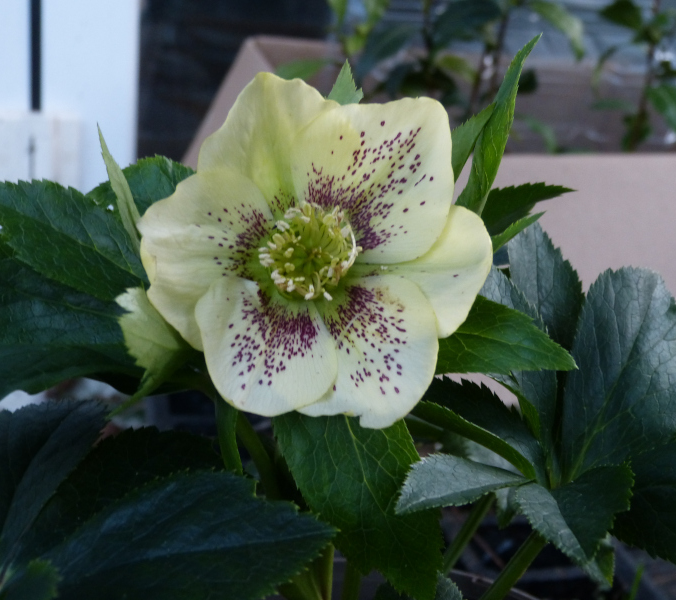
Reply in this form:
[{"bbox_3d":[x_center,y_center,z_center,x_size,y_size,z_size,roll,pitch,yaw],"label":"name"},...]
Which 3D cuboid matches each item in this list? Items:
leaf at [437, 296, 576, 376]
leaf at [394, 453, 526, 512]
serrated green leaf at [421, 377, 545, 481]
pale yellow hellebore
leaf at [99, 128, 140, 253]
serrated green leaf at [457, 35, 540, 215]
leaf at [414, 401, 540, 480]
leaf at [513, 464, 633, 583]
[{"bbox_3d":[0.034,0.009,0.291,0.044,0.009,0.021,11,43,17],"label":"leaf"},{"bbox_3d":[0.030,0.043,0.287,0.043,0.010,0.017,-5,40,-36],"label":"leaf"},{"bbox_3d":[0.036,0.029,0.304,0.041,0.009,0.018,40,49,3],"label":"serrated green leaf"},{"bbox_3d":[-0.005,-0.011,0.276,0.076,0.076,0.030,4,1,-1],"label":"pale yellow hellebore"},{"bbox_3d":[-0.049,-0.024,0.281,0.006,0.033,0.012,-13,15,18],"label":"leaf"},{"bbox_3d":[0.037,-0.039,0.285,0.008,0.045,0.013,16,9,-32],"label":"serrated green leaf"},{"bbox_3d":[0.033,0.034,0.300,0.038,0.008,0.014,31,18,-6],"label":"leaf"},{"bbox_3d":[0.054,0.051,0.288,0.025,0.012,0.034,-8,41,-13],"label":"leaf"}]

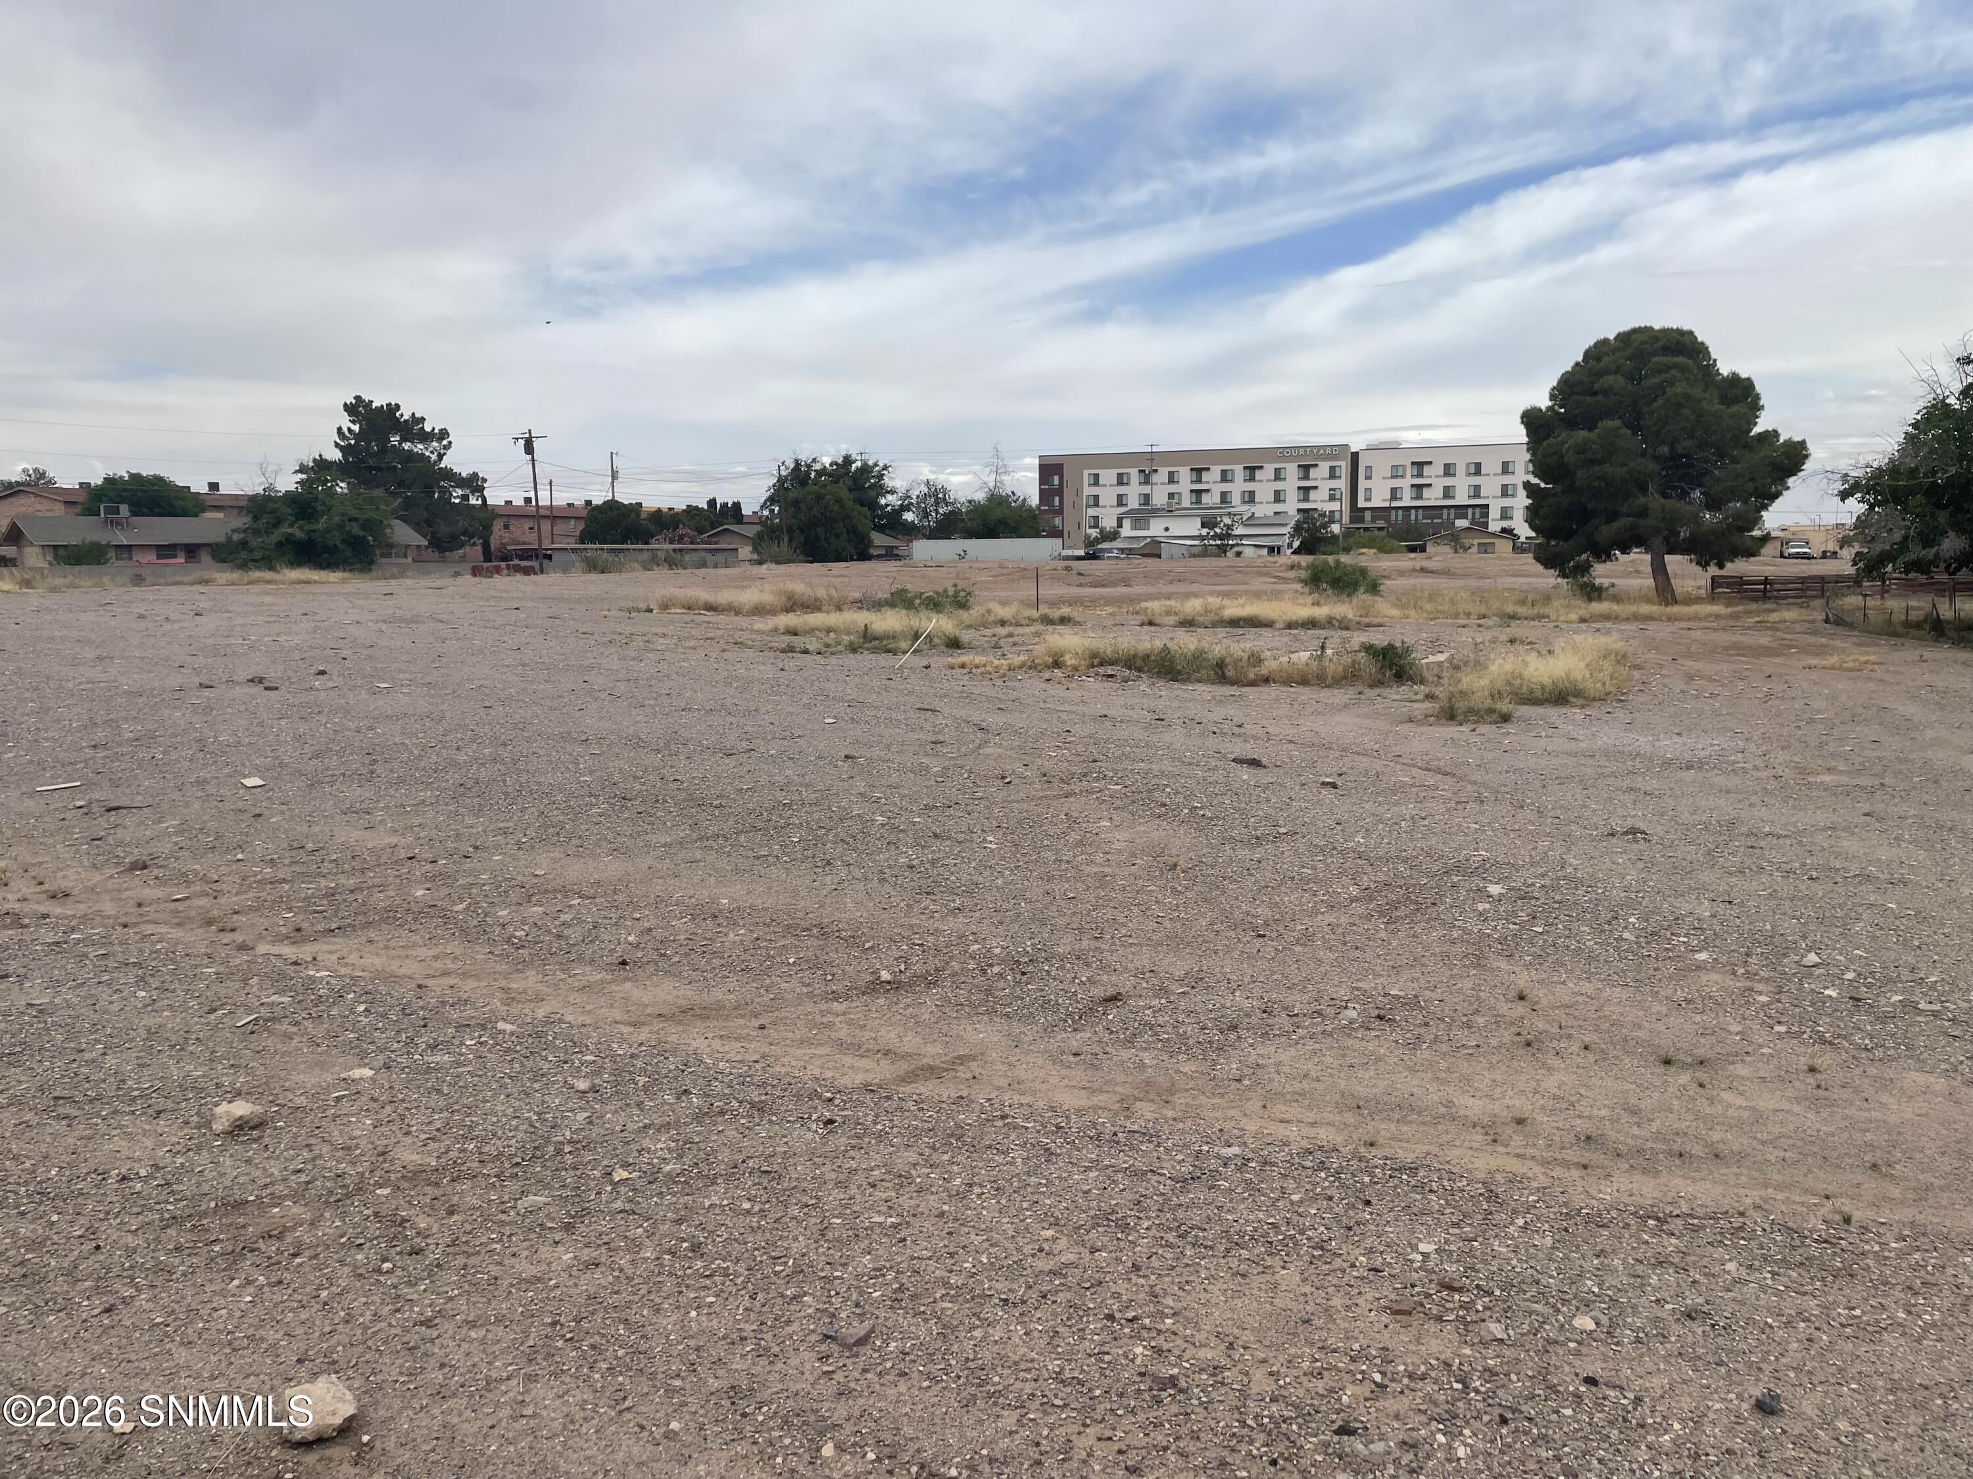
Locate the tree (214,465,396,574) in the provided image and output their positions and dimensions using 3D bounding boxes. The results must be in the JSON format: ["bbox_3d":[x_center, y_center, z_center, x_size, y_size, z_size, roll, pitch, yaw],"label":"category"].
[{"bbox_3d":[-41.382,-13.479,90.410,9.864,6.699,8.385,-4,8,-24],"label":"tree"}]

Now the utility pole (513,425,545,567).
[{"bbox_3d":[-31.046,-16.324,101.597,2.400,9.763,0.550,-1,7,0],"label":"utility pole"}]

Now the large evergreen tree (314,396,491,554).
[{"bbox_3d":[-43.953,-19.430,112.814,12.251,13.314,11.026,-3,8,-21],"label":"large evergreen tree"}]

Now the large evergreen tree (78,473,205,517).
[{"bbox_3d":[-62.652,-16.013,110.473,8.052,7.735,7.649,-5,8,-29],"label":"large evergreen tree"}]

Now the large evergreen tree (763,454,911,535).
[{"bbox_3d":[-15.346,-23.797,152.682,14.786,11.147,12.568,-1,7,-6],"label":"large evergreen tree"}]

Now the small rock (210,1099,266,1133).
[{"bbox_3d":[-2.109,1.067,4.179,0.133,0.073,0.113,-4,8,-28],"label":"small rock"}]

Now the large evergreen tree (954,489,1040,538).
[{"bbox_3d":[1.249,-24.085,165.469,9.439,7.667,8.967,-1,7,1],"label":"large evergreen tree"}]

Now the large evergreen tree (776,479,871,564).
[{"bbox_3d":[-14.659,-19.706,134.449,8.590,7.336,8.160,-1,7,-6],"label":"large evergreen tree"}]

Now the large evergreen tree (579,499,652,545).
[{"bbox_3d":[-30.046,-16.703,120.349,5.690,5.705,5.406,-2,7,-14],"label":"large evergreen tree"}]

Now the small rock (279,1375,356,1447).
[{"bbox_3d":[-1.220,1.227,2.713,0.125,0.090,0.107,-4,8,-26],"label":"small rock"}]

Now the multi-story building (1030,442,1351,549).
[{"bbox_3d":[32.469,-35.283,223.468,45.657,15.300,18.000,2,7,20],"label":"multi-story building"}]

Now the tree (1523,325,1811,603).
[{"bbox_3d":[25.694,-10.412,56.637,9.799,10.418,9.309,2,8,24],"label":"tree"}]

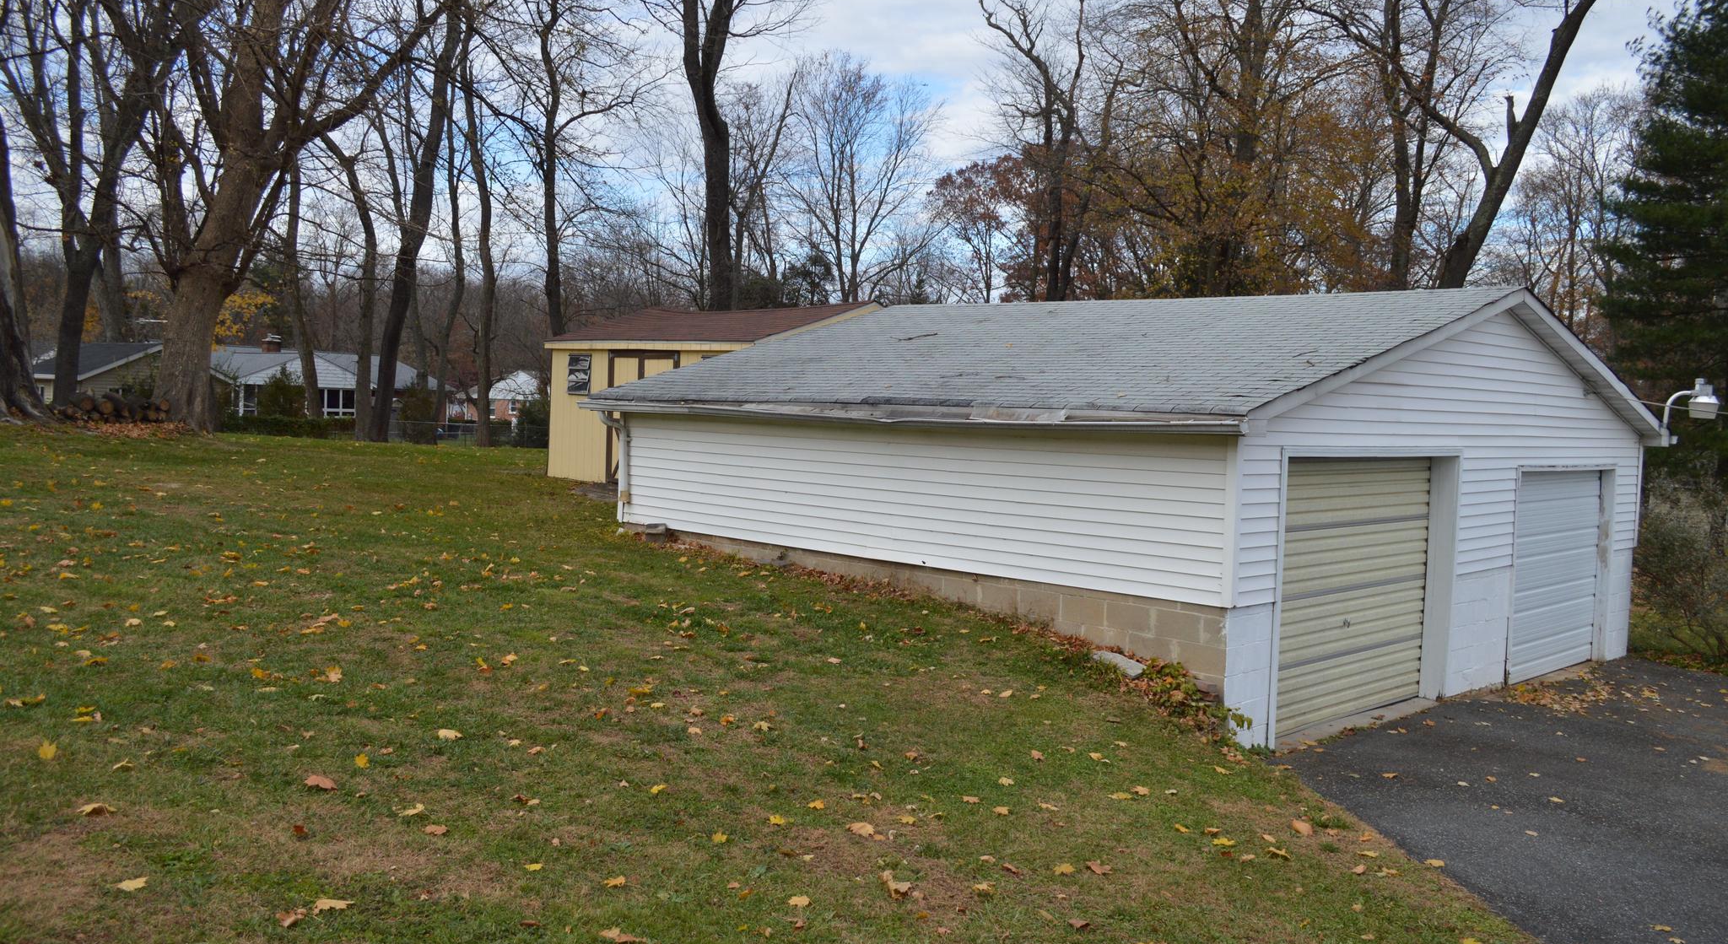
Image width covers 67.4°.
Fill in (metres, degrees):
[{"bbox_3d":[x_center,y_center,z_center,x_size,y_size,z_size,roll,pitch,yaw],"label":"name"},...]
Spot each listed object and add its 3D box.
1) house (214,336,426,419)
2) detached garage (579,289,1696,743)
[{"bbox_3d":[-33.899,-5.728,82.000,14.000,4.900,9.500,0,3,-25],"label":"house"},{"bbox_3d":[2.906,-0.006,14.201,8.740,3.680,7.950,-1,3,-43],"label":"detached garage"}]

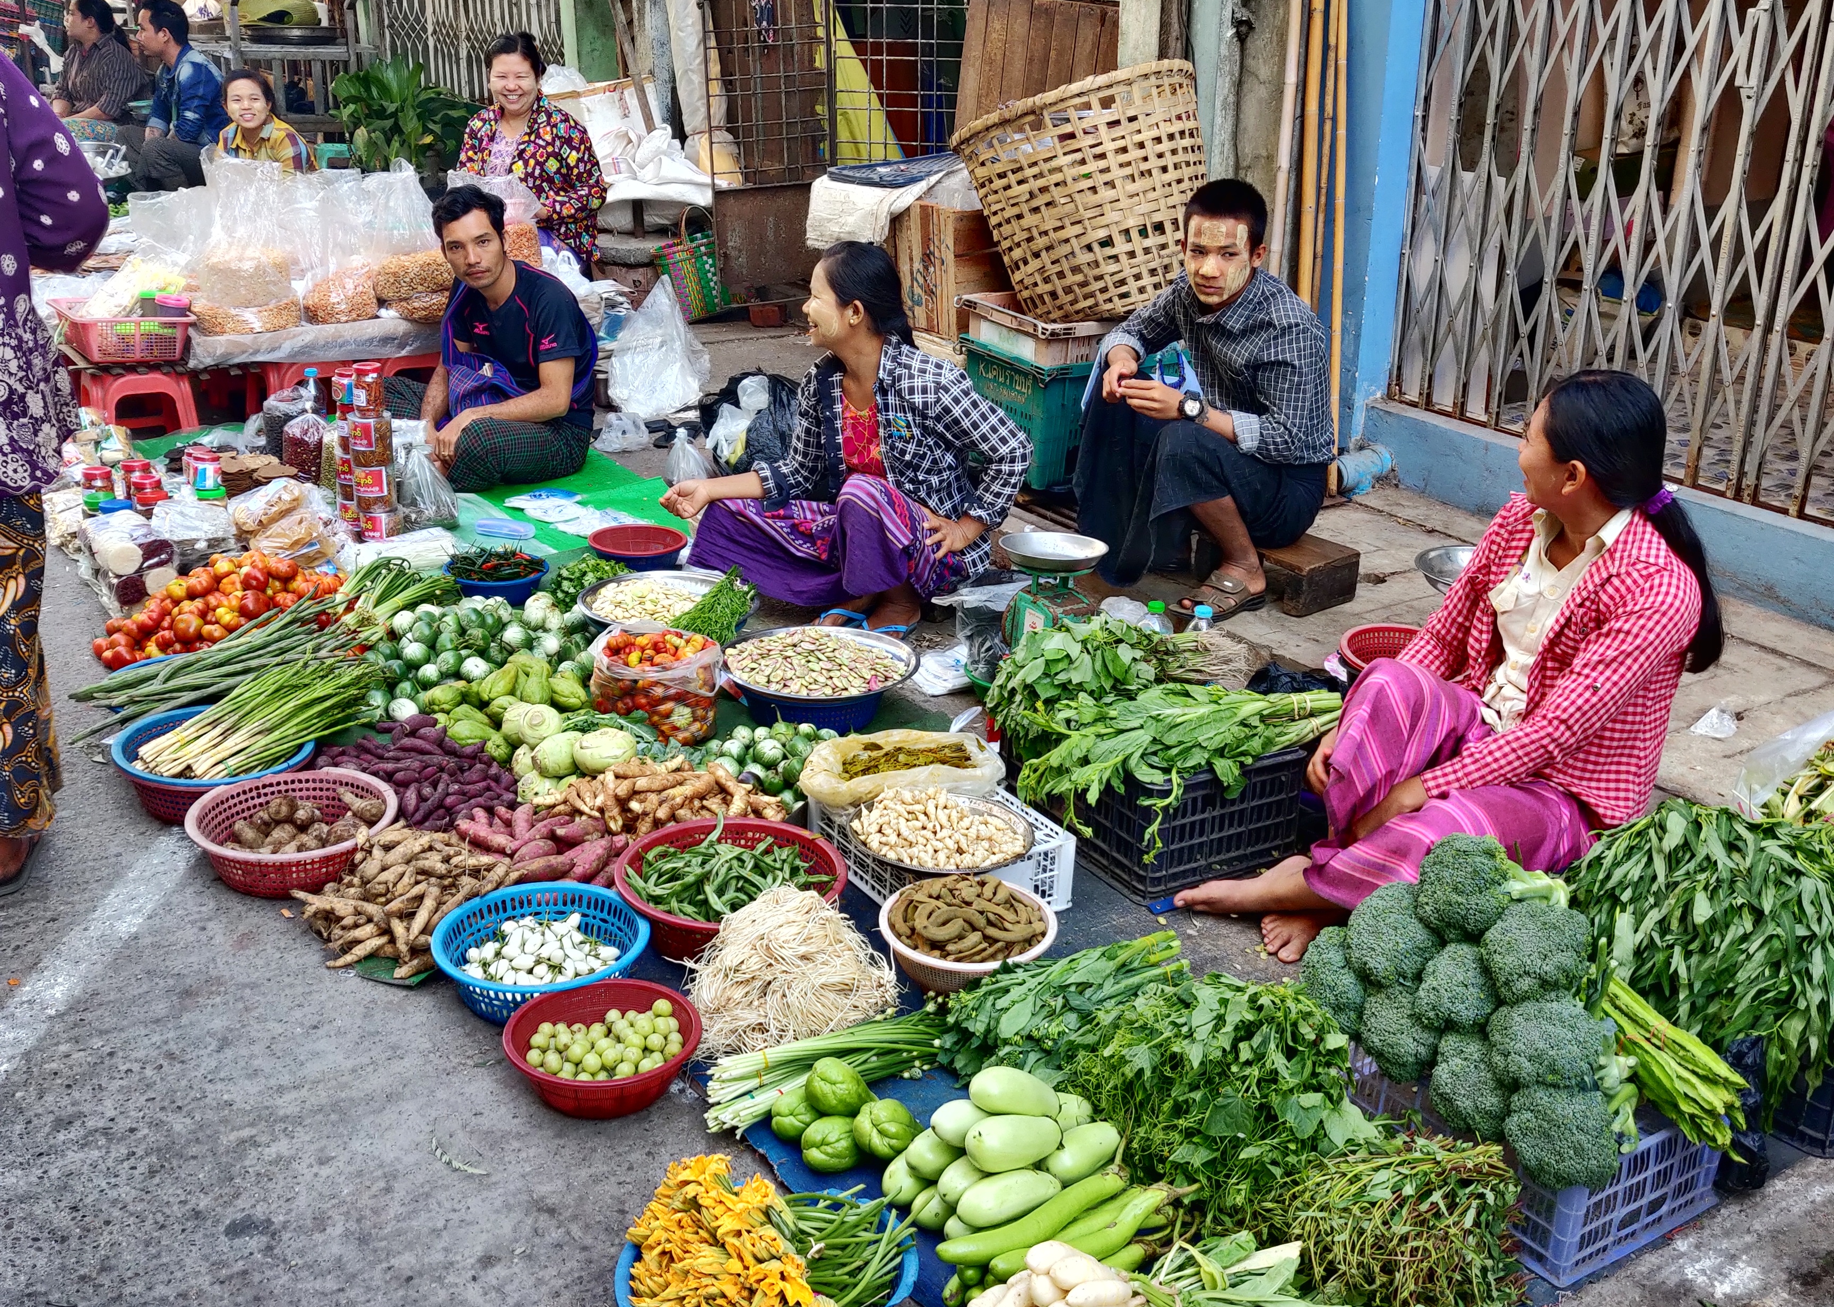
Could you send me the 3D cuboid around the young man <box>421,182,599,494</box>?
[{"bbox_3d":[-1.191,-0.910,4.867,0.600,0.748,0.580,-20,30,-38],"label":"young man"}]

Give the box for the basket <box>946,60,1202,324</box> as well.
[{"bbox_3d":[0.452,-1.166,4.520,0.640,0.520,0.640,-19,4,8],"label":"basket"}]

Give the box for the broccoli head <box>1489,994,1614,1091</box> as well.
[{"bbox_3d":[0.761,0.469,2.130,0.125,0.125,0.135,-12,-19,36],"label":"broccoli head"}]

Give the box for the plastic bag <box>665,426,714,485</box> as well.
[{"bbox_3d":[-0.643,-0.572,4.971,0.135,0.170,0.125,4,23,10],"label":"plastic bag"}]

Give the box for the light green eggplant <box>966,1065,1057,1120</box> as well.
[{"bbox_3d":[0.118,0.547,2.203,0.125,0.066,0.064,9,25,19],"label":"light green eggplant"}]

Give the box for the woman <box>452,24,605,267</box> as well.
[{"bbox_3d":[-1.149,-1.359,5.369,0.480,0.965,0.520,2,26,6],"label":"woman"}]

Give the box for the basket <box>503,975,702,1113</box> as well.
[{"bbox_3d":[-0.426,0.557,2.414,0.260,0.090,0.260,0,23,0],"label":"basket"}]

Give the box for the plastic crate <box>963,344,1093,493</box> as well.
[{"bbox_3d":[0.502,-0.717,4.977,0.580,0.320,0.420,-12,26,-26],"label":"plastic crate"}]

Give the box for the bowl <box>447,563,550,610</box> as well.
[{"bbox_3d":[-0.959,-0.161,4.054,0.245,0.090,0.245,-1,25,0],"label":"bowl"}]

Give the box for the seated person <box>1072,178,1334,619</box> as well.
[{"bbox_3d":[0.633,-0.551,3.670,0.620,0.844,0.500,-14,27,-29],"label":"seated person"}]

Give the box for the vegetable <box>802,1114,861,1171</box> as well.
[{"bbox_3d":[-0.111,0.624,2.249,0.075,0.073,0.088,9,27,18],"label":"vegetable"}]

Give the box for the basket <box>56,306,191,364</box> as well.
[{"bbox_3d":[-2.411,-0.995,5.402,0.330,0.125,0.300,-14,28,-27],"label":"basket"}]

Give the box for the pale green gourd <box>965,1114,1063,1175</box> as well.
[{"bbox_3d":[0.113,0.574,2.060,0.122,0.074,0.074,-11,25,-24],"label":"pale green gourd"}]

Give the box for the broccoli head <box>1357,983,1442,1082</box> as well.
[{"bbox_3d":[0.614,0.485,2.246,0.115,0.115,0.125,-4,-7,27],"label":"broccoli head"}]

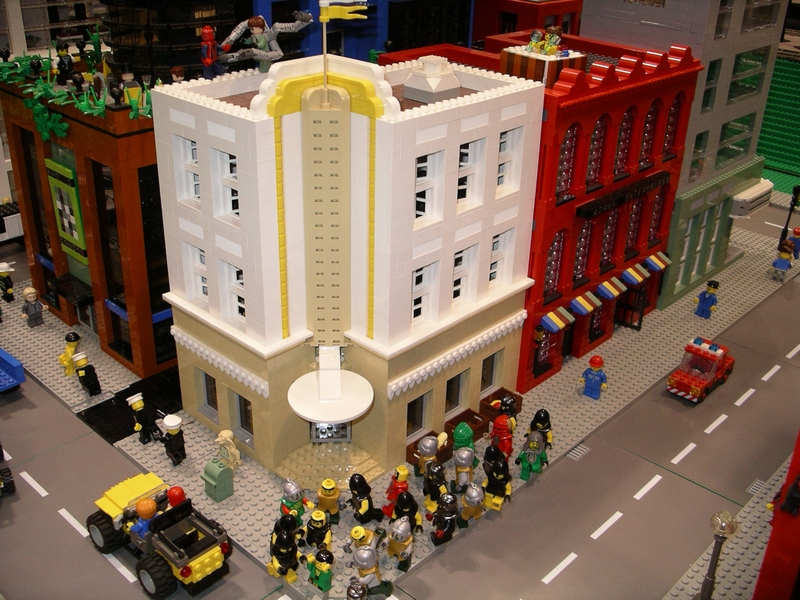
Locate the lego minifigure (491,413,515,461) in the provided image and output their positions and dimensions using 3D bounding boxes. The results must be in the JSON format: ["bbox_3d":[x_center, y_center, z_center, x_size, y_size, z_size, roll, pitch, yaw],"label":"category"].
[{"bbox_3d":[0.084,0.114,0.703,0.018,0.041,0.024,-5,27,-12],"label":"lego minifigure"}]

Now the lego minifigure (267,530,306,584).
[{"bbox_3d":[-0.077,0.175,0.585,0.025,0.042,0.019,-16,35,-30],"label":"lego minifigure"}]

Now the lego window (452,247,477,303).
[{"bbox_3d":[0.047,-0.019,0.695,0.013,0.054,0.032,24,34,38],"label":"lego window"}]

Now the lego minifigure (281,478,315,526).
[{"bbox_3d":[-0.076,0.152,0.625,0.025,0.042,0.018,-17,32,-32],"label":"lego minifigure"}]

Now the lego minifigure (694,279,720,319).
[{"bbox_3d":[0.345,-0.001,0.959,0.025,0.043,0.015,26,31,38],"label":"lego minifigure"}]

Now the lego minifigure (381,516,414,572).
[{"bbox_3d":[0.002,0.168,0.588,0.024,0.042,0.018,15,29,26],"label":"lego minifigure"}]

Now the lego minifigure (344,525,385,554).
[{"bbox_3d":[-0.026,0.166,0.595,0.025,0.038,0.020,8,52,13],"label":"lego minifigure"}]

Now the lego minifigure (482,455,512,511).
[{"bbox_3d":[0.075,0.142,0.653,0.025,0.042,0.019,9,28,15],"label":"lego minifigure"}]

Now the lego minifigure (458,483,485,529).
[{"bbox_3d":[0.054,0.153,0.637,0.025,0.043,0.017,-15,45,-22],"label":"lego minifigure"}]

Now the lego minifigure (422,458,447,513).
[{"bbox_3d":[0.026,0.142,0.650,0.024,0.042,0.017,23,34,37],"label":"lego minifigure"}]

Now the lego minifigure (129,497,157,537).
[{"bbox_3d":[-0.178,0.151,0.597,0.018,0.033,0.023,24,34,38],"label":"lego minifigure"}]

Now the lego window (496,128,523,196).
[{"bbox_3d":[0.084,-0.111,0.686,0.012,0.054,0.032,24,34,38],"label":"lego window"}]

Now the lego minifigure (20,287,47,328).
[{"bbox_3d":[-0.383,0.007,0.894,0.015,0.042,0.025,25,35,37],"label":"lego minifigure"}]

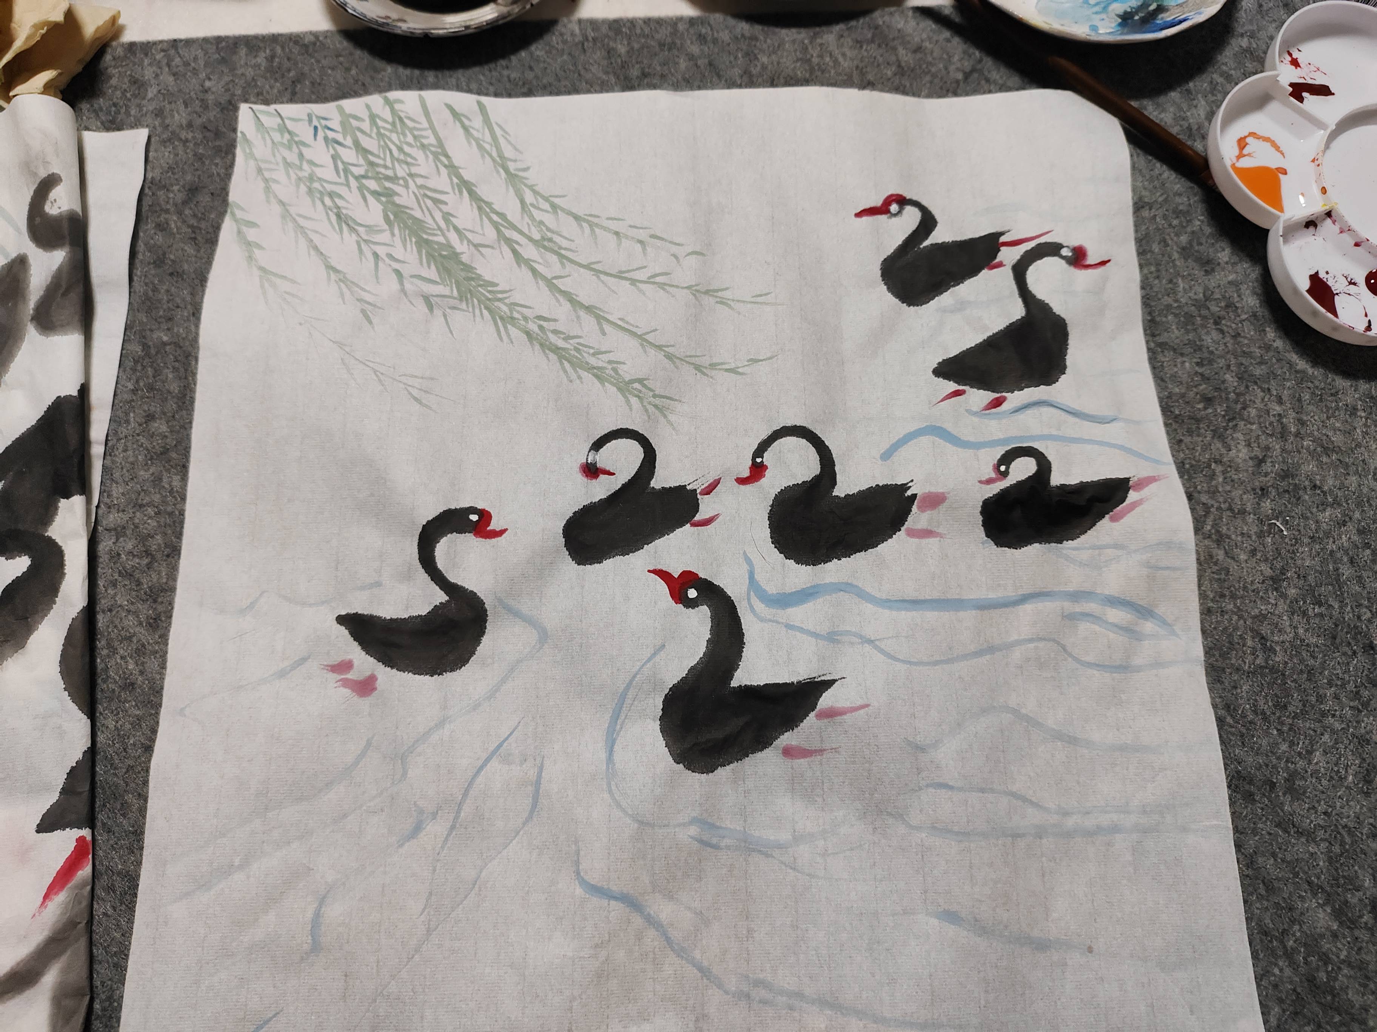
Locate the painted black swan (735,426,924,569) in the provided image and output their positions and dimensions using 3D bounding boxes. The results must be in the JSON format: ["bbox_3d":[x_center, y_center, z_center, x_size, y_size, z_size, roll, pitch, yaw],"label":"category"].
[{"bbox_3d":[0.066,-0.011,0.497,0.089,0.003,0.069,0,73,0],"label":"painted black swan"}]

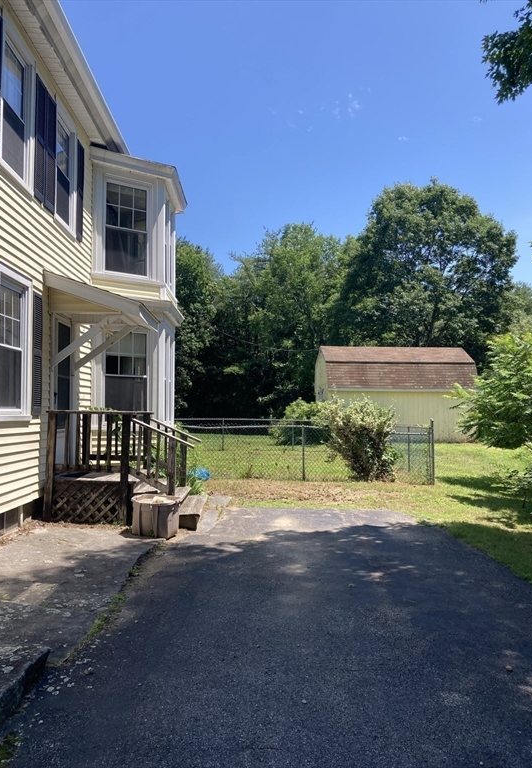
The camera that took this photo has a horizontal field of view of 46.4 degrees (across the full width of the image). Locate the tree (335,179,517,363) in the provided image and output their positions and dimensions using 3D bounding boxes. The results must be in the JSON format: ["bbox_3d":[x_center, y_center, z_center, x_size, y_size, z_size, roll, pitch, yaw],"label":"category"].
[{"bbox_3d":[10.784,-5.240,42.000,12.300,17.300,12.000,0,-3,-1],"label":"tree"}]

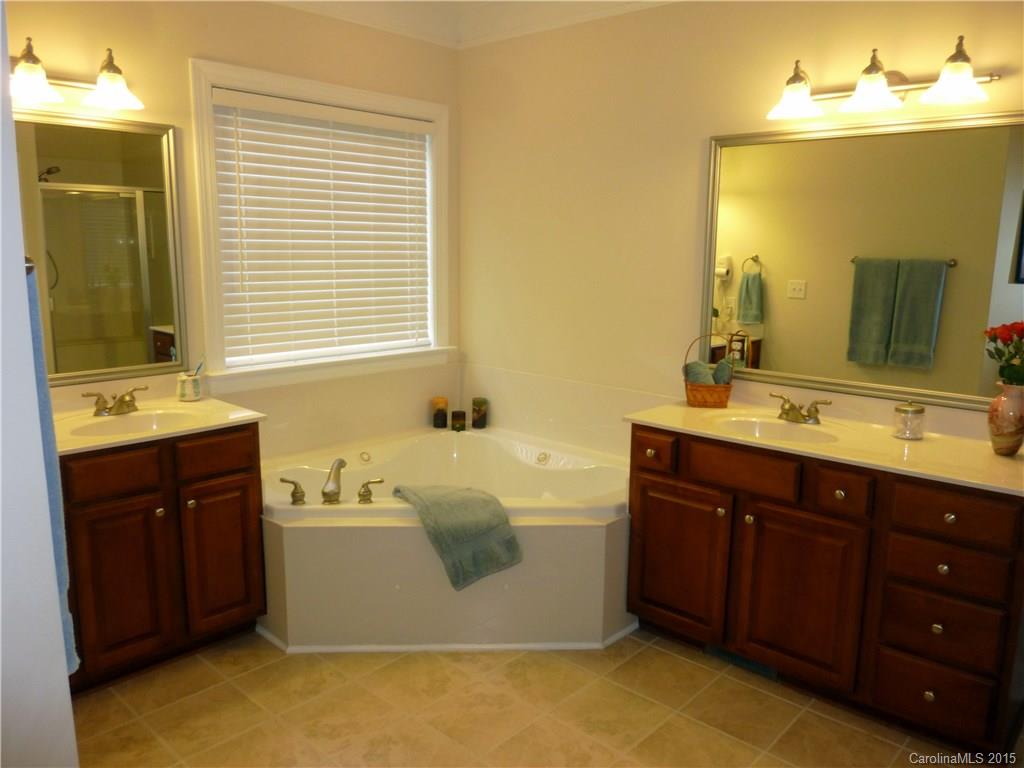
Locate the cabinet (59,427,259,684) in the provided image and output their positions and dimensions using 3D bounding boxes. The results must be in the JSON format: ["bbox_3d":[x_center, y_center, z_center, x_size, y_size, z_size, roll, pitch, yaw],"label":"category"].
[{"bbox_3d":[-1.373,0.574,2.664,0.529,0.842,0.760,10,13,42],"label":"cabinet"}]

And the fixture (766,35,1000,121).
[{"bbox_3d":[1.211,-0.997,2.446,0.690,0.200,0.210,9,13,42],"label":"fixture"}]

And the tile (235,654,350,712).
[{"bbox_3d":[-0.759,1.028,2.551,0.302,0.010,0.302,9,13,42],"label":"tile"}]

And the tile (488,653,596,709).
[{"bbox_3d":[0.103,1.034,2.609,0.300,0.012,0.300,10,13,42],"label":"tile"}]

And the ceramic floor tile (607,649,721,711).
[{"bbox_3d":[0.532,1.036,2.626,0.300,0.012,0.300,10,13,42],"label":"ceramic floor tile"}]

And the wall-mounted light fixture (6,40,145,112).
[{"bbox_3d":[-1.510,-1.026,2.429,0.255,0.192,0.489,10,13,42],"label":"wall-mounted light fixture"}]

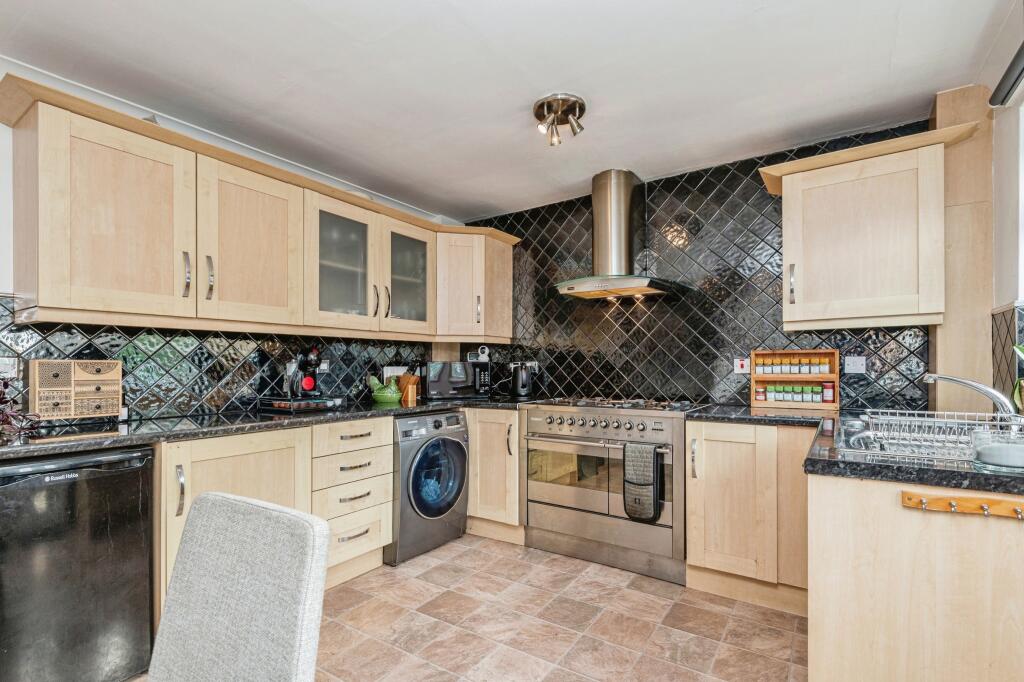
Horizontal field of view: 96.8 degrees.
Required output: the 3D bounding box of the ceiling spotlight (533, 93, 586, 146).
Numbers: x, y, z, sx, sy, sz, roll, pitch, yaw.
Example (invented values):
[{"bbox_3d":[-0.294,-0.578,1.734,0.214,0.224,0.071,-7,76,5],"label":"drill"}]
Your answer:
[{"bbox_3d":[0.231,-1.049,2.211,0.250,0.170,0.250,0,-2,0],"label":"ceiling spotlight"}]

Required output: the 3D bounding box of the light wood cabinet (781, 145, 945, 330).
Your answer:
[{"bbox_3d":[1.677,-0.431,2.220,0.590,0.750,0.380,-2,-3,34],"label":"light wood cabinet"}]

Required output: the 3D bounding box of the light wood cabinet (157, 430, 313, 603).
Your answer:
[{"bbox_3d":[-1.349,0.767,2.100,0.570,0.725,0.605,-2,-3,35],"label":"light wood cabinet"}]

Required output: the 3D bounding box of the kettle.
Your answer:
[{"bbox_3d":[0.075,0.292,3.256,0.150,0.240,0.200,0,-3,-9],"label":"kettle"}]

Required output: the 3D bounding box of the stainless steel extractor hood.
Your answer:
[{"bbox_3d":[0.673,-0.679,2.987,0.870,0.820,0.490,-2,-3,34],"label":"stainless steel extractor hood"}]

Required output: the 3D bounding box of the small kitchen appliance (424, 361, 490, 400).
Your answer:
[{"bbox_3d":[-0.414,0.289,3.418,0.455,0.260,0.350,0,-3,-9],"label":"small kitchen appliance"}]

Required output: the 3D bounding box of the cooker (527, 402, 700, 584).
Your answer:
[{"bbox_3d":[0.647,0.850,2.876,1.000,0.915,0.610,-2,-3,34],"label":"cooker"}]

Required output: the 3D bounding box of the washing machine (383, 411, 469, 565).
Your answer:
[{"bbox_3d":[-0.690,0.889,3.019,0.570,0.845,0.595,-2,-3,35],"label":"washing machine"}]

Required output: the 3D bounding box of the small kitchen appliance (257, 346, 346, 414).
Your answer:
[{"bbox_3d":[-1.167,0.191,2.577,0.300,0.380,0.330,-2,-3,35],"label":"small kitchen appliance"}]

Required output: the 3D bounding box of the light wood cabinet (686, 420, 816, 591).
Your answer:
[{"bbox_3d":[1.279,0.792,2.452,0.565,0.735,0.570,-2,-3,34],"label":"light wood cabinet"}]

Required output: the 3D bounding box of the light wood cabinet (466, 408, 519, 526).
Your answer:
[{"bbox_3d":[-0.034,0.859,3.293,0.435,0.730,0.580,-2,-3,34],"label":"light wood cabinet"}]

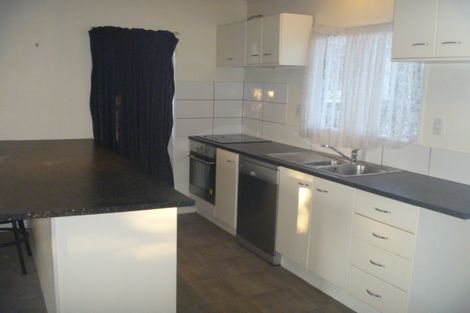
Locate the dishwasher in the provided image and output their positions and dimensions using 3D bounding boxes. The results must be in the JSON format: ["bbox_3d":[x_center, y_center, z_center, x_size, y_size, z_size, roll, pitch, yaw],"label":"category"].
[{"bbox_3d":[0.434,0.405,3.935,0.608,0.806,0.612,-3,10,-29],"label":"dishwasher"}]

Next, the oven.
[{"bbox_3d":[-0.088,0.138,4.818,0.582,0.582,0.610,-3,10,-29],"label":"oven"}]

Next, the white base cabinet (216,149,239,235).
[{"bbox_3d":[0.190,0.266,4.385,0.608,0.684,0.443,-3,10,-29],"label":"white base cabinet"}]

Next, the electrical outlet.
[{"bbox_3d":[1.311,-0.195,2.967,0.012,0.122,0.076,-3,10,-29],"label":"electrical outlet"}]

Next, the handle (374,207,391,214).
[{"bbox_3d":[0.833,0.303,2.562,0.029,0.020,0.109,-3,10,-29],"label":"handle"}]

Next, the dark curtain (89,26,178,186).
[{"bbox_3d":[-0.983,-0.296,4.534,0.872,1.897,0.112,-3,10,-29],"label":"dark curtain"}]

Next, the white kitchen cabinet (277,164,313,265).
[{"bbox_3d":[0.694,0.421,3.486,0.608,0.684,0.418,-3,10,-29],"label":"white kitchen cabinet"}]

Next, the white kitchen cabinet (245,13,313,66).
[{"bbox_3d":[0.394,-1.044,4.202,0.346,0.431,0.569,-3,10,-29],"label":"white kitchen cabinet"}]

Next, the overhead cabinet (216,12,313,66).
[{"bbox_3d":[0.246,-1.089,4.466,0.346,0.431,1.181,-3,10,-29],"label":"overhead cabinet"}]

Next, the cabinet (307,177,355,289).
[{"bbox_3d":[0.890,0.481,3.135,0.608,0.684,0.394,-3,10,-29],"label":"cabinet"}]

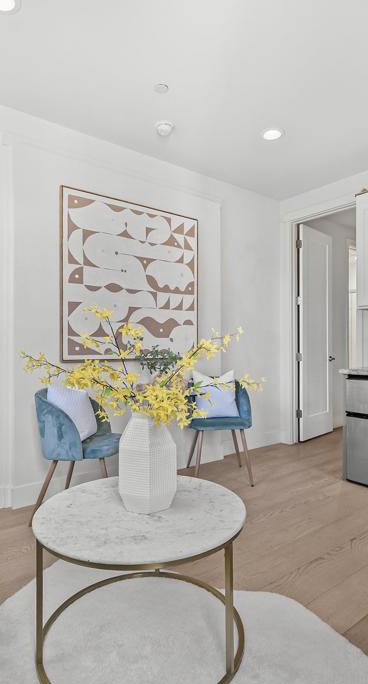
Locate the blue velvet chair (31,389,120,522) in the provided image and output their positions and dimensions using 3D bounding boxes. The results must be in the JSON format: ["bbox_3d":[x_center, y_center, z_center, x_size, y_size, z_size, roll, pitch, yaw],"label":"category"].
[{"bbox_3d":[-0.649,0.727,2.630,0.540,0.815,0.530,0,0,12],"label":"blue velvet chair"}]

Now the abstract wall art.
[{"bbox_3d":[-0.386,-0.490,3.269,1.282,1.271,0.040,0,0,-38],"label":"abstract wall art"}]

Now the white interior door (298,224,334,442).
[{"bbox_3d":[1.592,-0.095,4.720,0.760,2.430,0.040,0,0,-44],"label":"white interior door"}]

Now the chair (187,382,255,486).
[{"bbox_3d":[0.288,0.724,3.345,0.530,0.815,0.540,0,0,-3],"label":"chair"}]

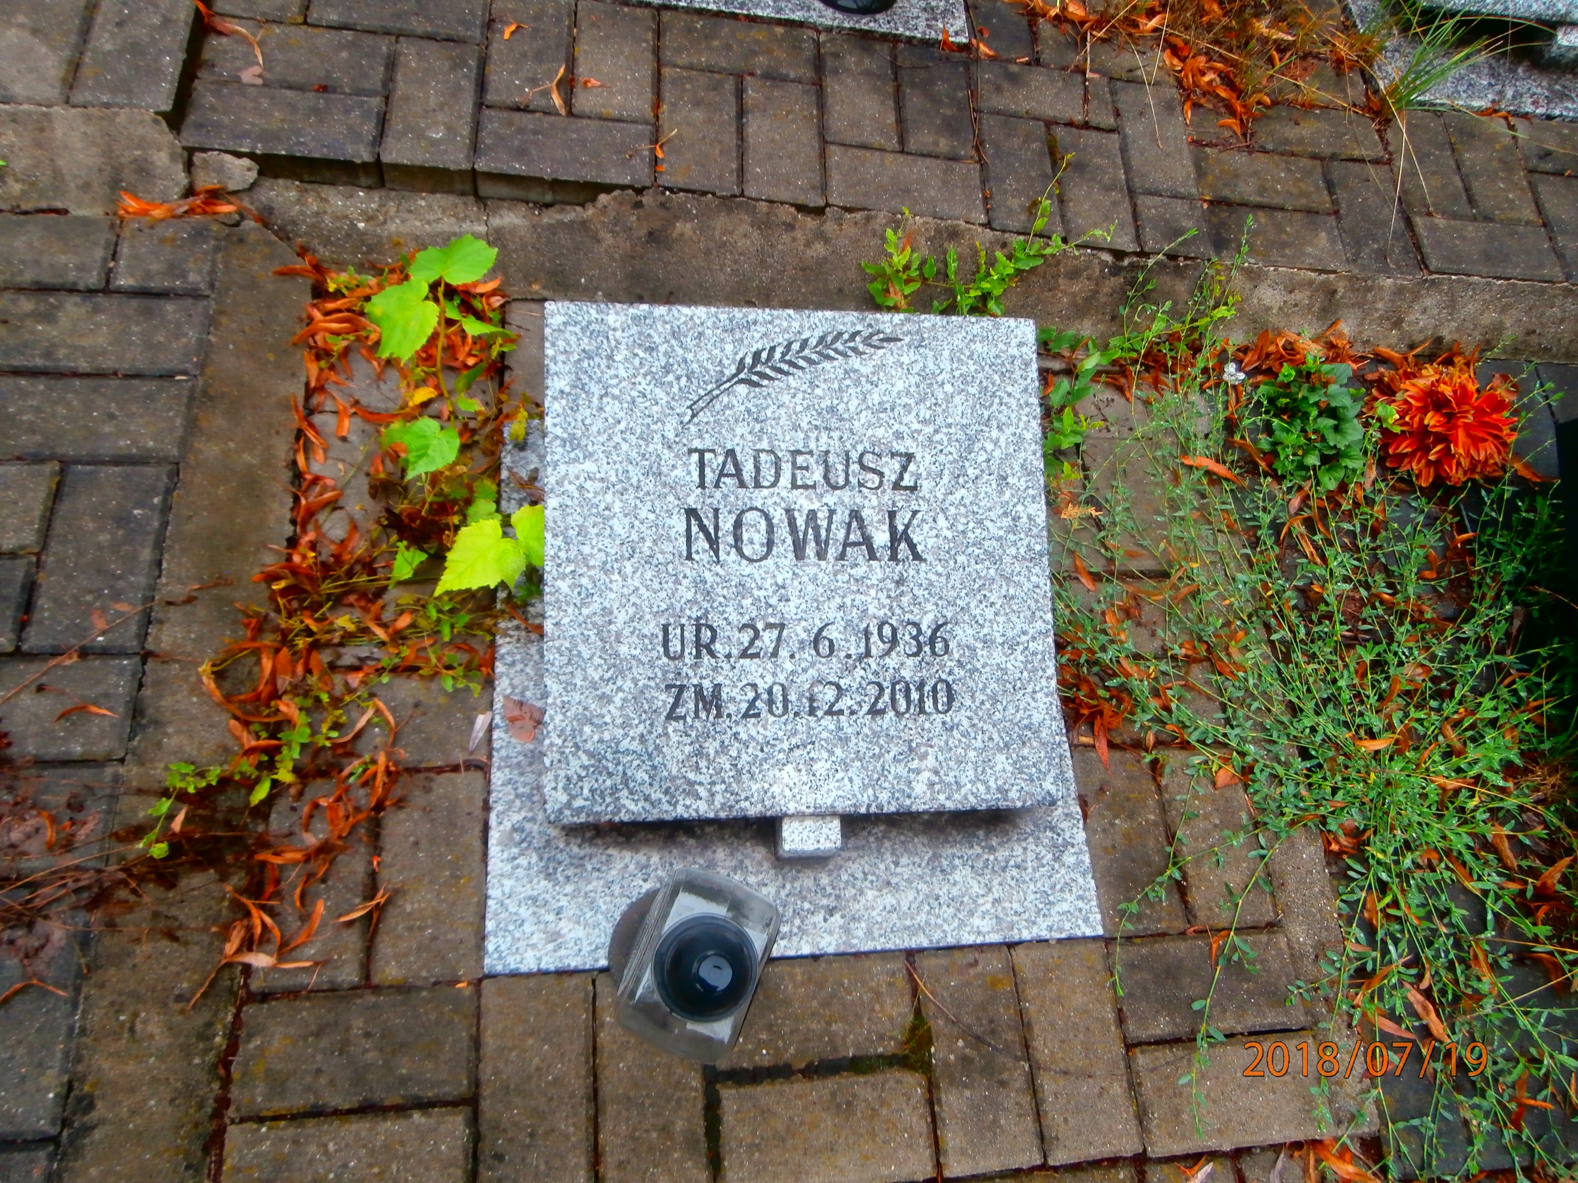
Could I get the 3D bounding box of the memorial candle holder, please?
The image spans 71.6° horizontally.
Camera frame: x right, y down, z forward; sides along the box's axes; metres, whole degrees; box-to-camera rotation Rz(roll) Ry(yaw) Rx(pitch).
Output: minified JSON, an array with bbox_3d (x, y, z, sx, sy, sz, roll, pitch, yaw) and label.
[{"bbox_3d":[-0.083,0.328,0.957,0.110,0.180,0.132,25,65,2],"label":"memorial candle holder"}]

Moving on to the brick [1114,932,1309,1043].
[{"bbox_3d":[0.430,0.418,1.157,0.198,0.060,0.098,0,66,-10],"label":"brick"}]

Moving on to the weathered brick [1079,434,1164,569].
[{"bbox_3d":[0.416,-0.098,1.392,0.095,0.060,0.195,0,66,-10],"label":"weathered brick"}]

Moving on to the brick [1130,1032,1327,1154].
[{"bbox_3d":[0.428,0.498,1.088,0.200,0.060,0.100,-1,65,-10],"label":"brick"}]

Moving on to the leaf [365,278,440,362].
[{"bbox_3d":[-0.415,-0.293,1.180,0.074,0.020,0.090,16,76,-10],"label":"leaf"}]

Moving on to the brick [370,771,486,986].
[{"bbox_3d":[-0.351,0.285,1.087,0.098,0.060,0.198,0,66,-10],"label":"brick"}]

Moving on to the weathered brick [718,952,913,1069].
[{"bbox_3d":[0.018,0.407,1.061,0.200,0.060,0.100,-1,65,-10],"label":"weathered brick"}]

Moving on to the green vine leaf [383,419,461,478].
[{"bbox_3d":[-0.392,-0.154,1.167,0.078,0.025,0.075,-1,65,-10],"label":"green vine leaf"}]

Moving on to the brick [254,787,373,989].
[{"bbox_3d":[-0.455,0.287,1.069,0.098,0.060,0.198,0,66,-10],"label":"brick"}]

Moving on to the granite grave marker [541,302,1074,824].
[{"bbox_3d":[0.013,-0.034,1.096,0.500,0.045,0.500,0,82,-10],"label":"granite grave marker"}]

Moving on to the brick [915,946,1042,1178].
[{"bbox_3d":[0.175,0.454,1.065,0.100,0.060,0.200,-1,65,-10],"label":"brick"}]

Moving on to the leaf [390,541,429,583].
[{"bbox_3d":[-0.396,-0.031,1.138,0.036,0.015,0.046,32,70,-3],"label":"leaf"}]

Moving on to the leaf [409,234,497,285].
[{"bbox_3d":[-0.365,-0.361,1.191,0.092,0.030,0.075,-1,65,-10],"label":"leaf"}]

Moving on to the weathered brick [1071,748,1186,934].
[{"bbox_3d":[0.363,0.278,1.208,0.098,0.060,0.198,0,66,-10],"label":"weathered brick"}]

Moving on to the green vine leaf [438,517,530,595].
[{"bbox_3d":[-0.311,-0.036,1.110,0.098,0.020,0.082,-43,87,-19],"label":"green vine leaf"}]

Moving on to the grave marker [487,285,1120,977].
[{"bbox_3d":[0.011,0.029,1.089,0.600,0.232,0.610,0,65,-10],"label":"grave marker"}]

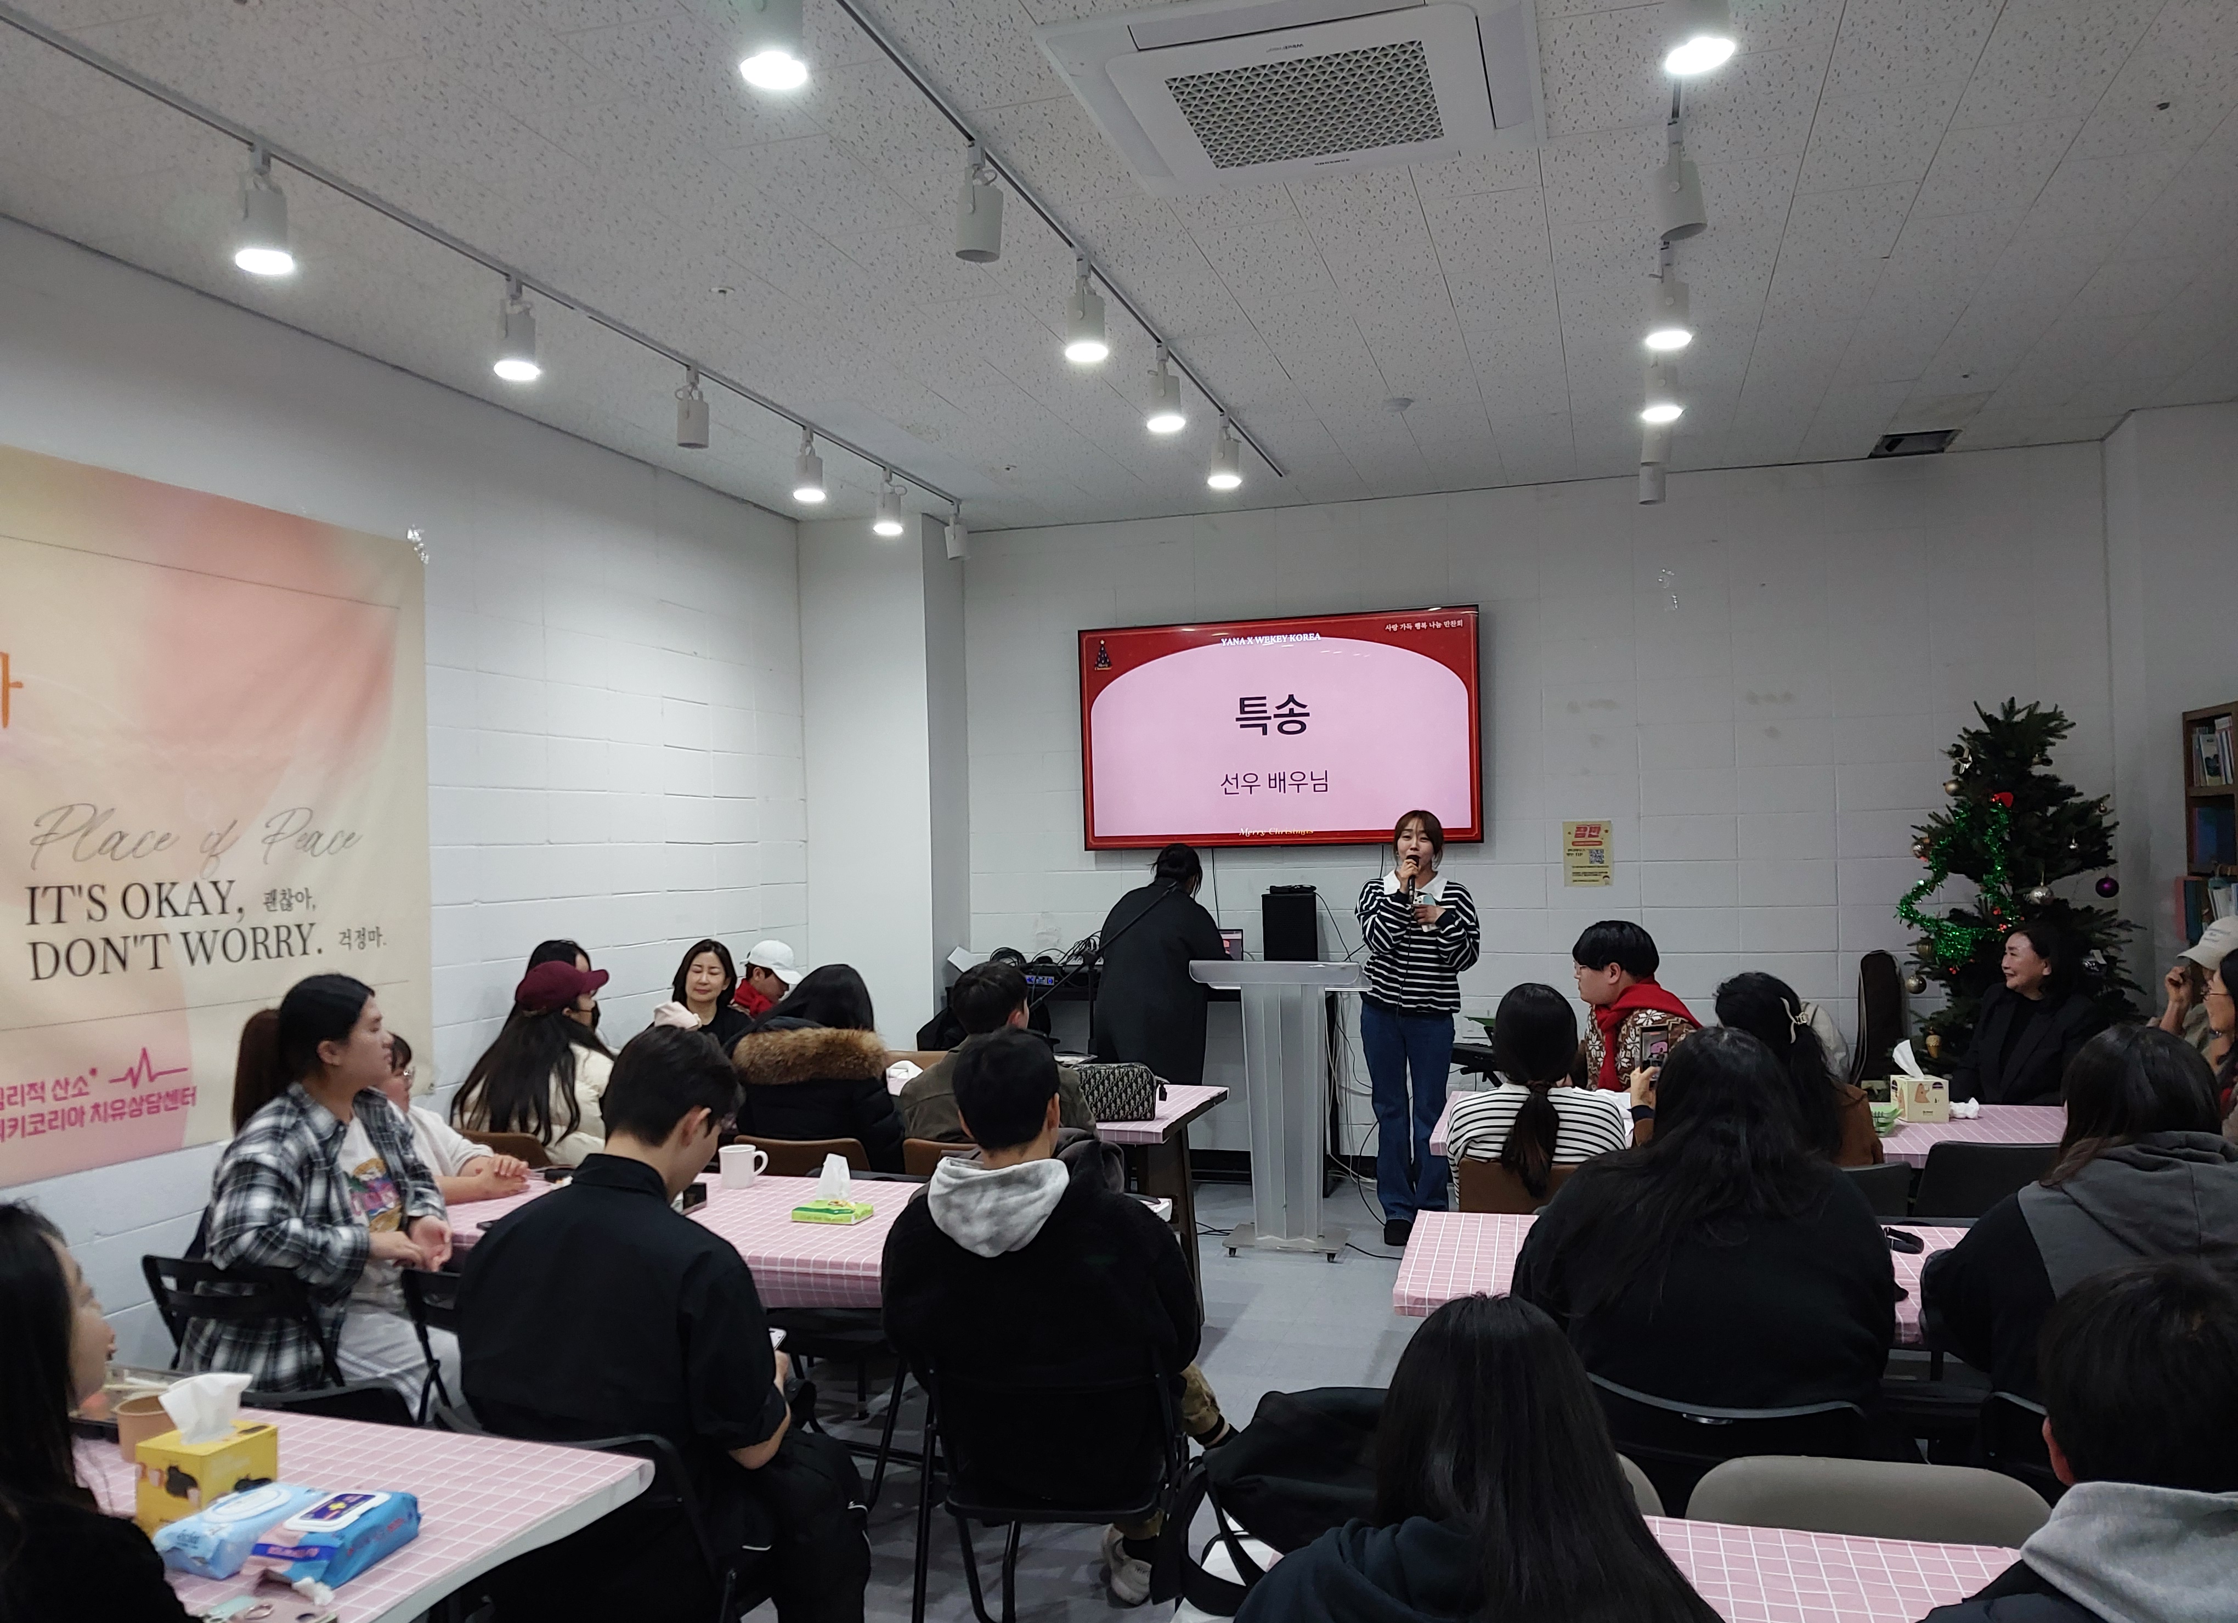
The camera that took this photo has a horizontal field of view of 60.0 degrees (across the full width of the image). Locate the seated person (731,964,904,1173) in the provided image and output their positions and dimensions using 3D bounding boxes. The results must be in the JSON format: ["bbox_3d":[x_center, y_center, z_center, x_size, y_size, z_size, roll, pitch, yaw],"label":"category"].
[{"bbox_3d":[-0.760,1.078,5.640,0.500,1.280,0.800,-2,-1,13],"label":"seated person"}]

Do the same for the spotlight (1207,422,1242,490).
[{"bbox_3d":[0.390,-1.323,7.090,0.105,0.250,0.105,-2,-1,14],"label":"spotlight"}]

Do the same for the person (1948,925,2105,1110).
[{"bbox_3d":[2.890,1.007,6.250,0.520,1.280,0.780,-2,-1,27],"label":"person"}]

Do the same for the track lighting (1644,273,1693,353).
[{"bbox_3d":[1.446,-1.349,5.099,0.100,0.240,0.100,-2,-1,14],"label":"track lighting"}]

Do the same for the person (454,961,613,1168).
[{"bbox_3d":[-1.620,1.078,5.550,0.520,1.280,0.720,-2,-1,42],"label":"person"}]

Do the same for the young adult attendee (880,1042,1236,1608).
[{"bbox_3d":[-0.075,1.024,3.700,0.580,1.250,0.820,-2,-1,11],"label":"young adult attendee"}]

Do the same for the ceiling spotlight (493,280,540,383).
[{"bbox_3d":[-1.626,-1.311,5.229,0.105,0.250,0.105,-2,-1,14],"label":"ceiling spotlight"}]

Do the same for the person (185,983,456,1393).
[{"bbox_3d":[-1.600,1.026,4.030,0.680,1.330,0.520,-1,-1,-22],"label":"person"}]

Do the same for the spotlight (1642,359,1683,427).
[{"bbox_3d":[1.681,-1.333,6.020,0.100,0.235,0.100,-2,-1,14],"label":"spotlight"}]

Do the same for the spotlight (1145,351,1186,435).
[{"bbox_3d":[0.146,-1.298,5.961,0.100,0.245,0.100,-2,-1,14],"label":"spotlight"}]

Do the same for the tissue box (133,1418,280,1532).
[{"bbox_3d":[-1.160,0.853,2.473,0.118,0.118,0.122,-2,-1,24],"label":"tissue box"}]

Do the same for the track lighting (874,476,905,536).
[{"bbox_3d":[-0.889,-1.187,7.500,0.110,0.220,0.110,-1,-1,0],"label":"track lighting"}]

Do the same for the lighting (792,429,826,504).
[{"bbox_3d":[-1.116,-1.251,7.010,0.100,0.245,0.100,-2,-1,14],"label":"lighting"}]

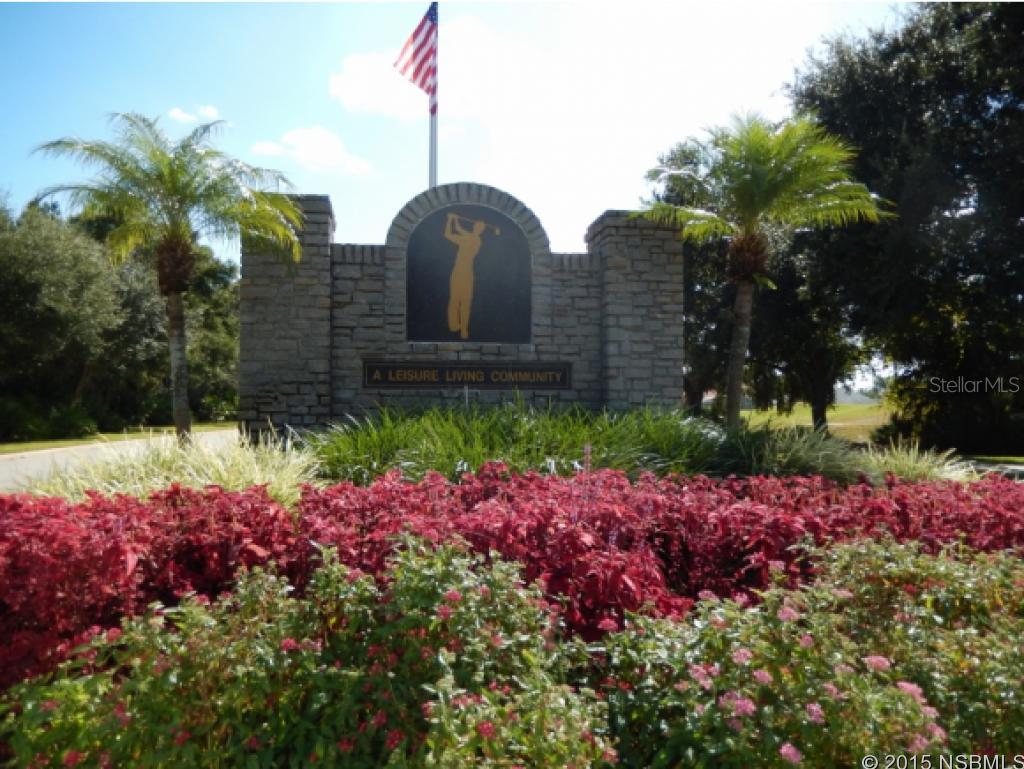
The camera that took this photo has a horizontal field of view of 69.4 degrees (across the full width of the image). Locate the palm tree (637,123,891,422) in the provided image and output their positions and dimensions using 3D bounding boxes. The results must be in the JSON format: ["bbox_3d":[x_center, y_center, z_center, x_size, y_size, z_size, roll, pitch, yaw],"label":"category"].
[{"bbox_3d":[2.870,-1.210,8.400,2.820,3.700,2.750,0,-1,0],"label":"palm tree"}]

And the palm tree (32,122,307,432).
[{"bbox_3d":[-3.600,-1.070,7.800,2.800,3.550,2.700,0,-1,0],"label":"palm tree"}]

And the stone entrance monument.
[{"bbox_3d":[-0.530,-0.860,9.050,5.200,3.100,0.950,0,-1,-9],"label":"stone entrance monument"}]

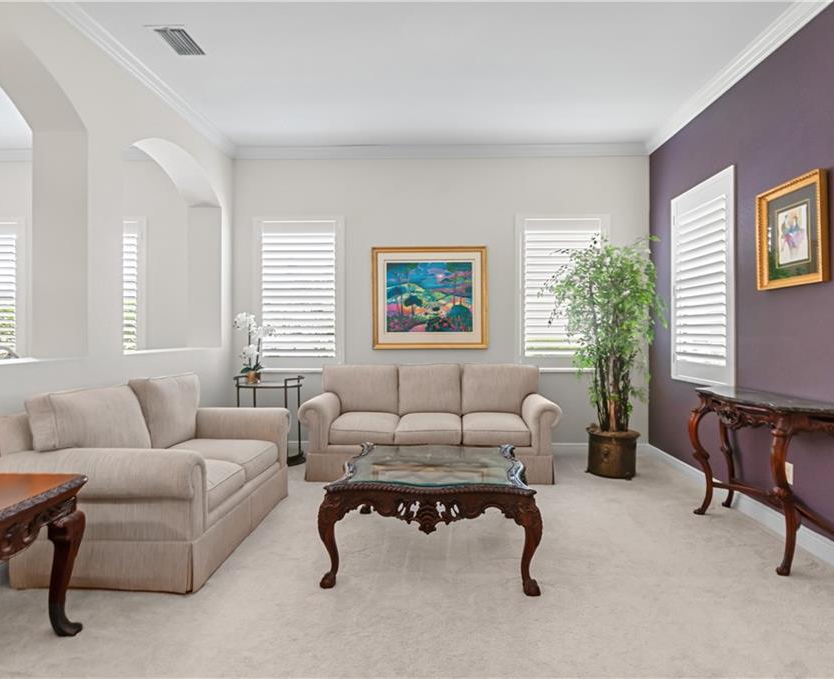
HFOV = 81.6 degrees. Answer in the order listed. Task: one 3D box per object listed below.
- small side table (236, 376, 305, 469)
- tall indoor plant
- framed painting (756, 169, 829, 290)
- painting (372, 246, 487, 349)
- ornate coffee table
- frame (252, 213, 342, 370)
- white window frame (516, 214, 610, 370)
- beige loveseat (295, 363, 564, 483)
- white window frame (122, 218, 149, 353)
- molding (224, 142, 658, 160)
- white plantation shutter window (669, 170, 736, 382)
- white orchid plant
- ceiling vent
[{"bbox_3d":[-1.383,0.754,4.546,0.668,0.802,0.554,0,1,2],"label":"small side table"},{"bbox_3d":[1.678,0.144,4.233,0.960,2.040,0.850,0,0,2],"label":"tall indoor plant"},{"bbox_3d":[2.213,-0.617,2.855,0.050,0.605,0.505,0,0,2],"label":"framed painting"},{"bbox_3d":[0.131,-0.409,4.771,1.141,1.010,0.050,0,1,2],"label":"painting"},{"bbox_3d":[0.102,0.934,2.736,1.040,0.487,1.020,0,0,5],"label":"ornate coffee table"},{"bbox_3d":[-1.171,-0.452,4.804,0.925,1.545,0.070,0,0,2],"label":"frame"},{"bbox_3d":[1.423,-0.456,4.726,0.920,1.535,0.070,0,0,2],"label":"white window frame"},{"bbox_3d":[0.118,0.696,4.348,2.158,0.931,0.881,0,1,2],"label":"beige loveseat"},{"bbox_3d":[-3.195,-0.498,4.922,0.896,1.485,0.069,0,1,2],"label":"white window frame"},{"bbox_3d":[0.208,-1.845,4.734,4.130,0.104,0.100,0,1,2],"label":"molding"},{"bbox_3d":[2.238,-0.432,3.816,0.060,1.570,0.885,0,0,2],"label":"white plantation shutter window"},{"bbox_3d":[-1.514,0.056,4.548,0.370,0.615,0.250,0,0,2],"label":"white orchid plant"},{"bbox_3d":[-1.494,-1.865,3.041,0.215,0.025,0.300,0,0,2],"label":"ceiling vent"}]

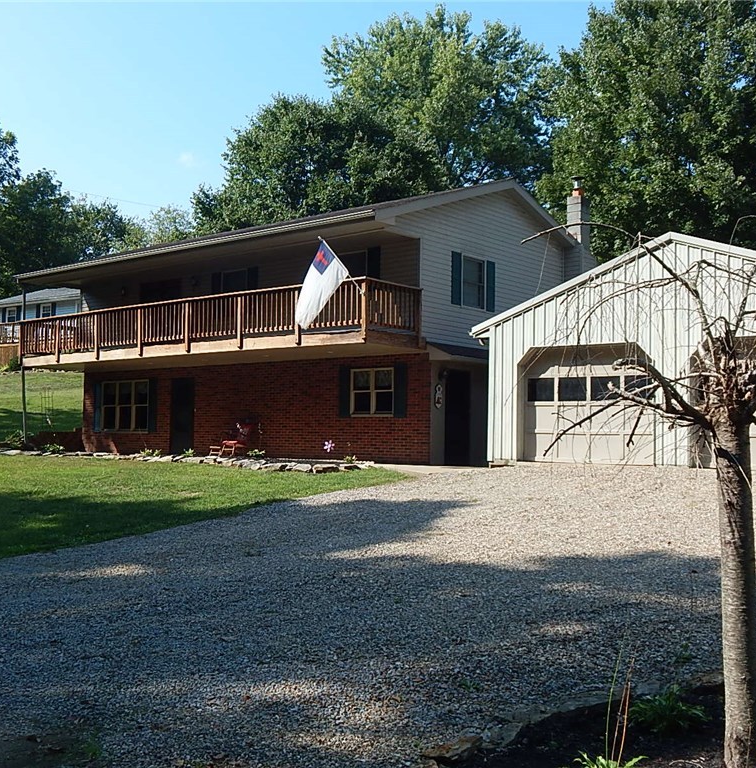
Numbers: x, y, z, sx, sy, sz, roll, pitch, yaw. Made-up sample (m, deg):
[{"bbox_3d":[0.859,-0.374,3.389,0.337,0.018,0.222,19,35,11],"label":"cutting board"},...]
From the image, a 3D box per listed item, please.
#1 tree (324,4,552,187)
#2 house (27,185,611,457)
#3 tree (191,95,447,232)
[{"bbox_3d":[2.837,-8.720,47.438,10.650,18.690,10.700,0,-3,0],"label":"tree"},{"bbox_3d":[-1.954,-1.352,26.174,13.043,6.547,9.084,-2,-3,41],"label":"house"},{"bbox_3d":[-2.427,-5.548,40.288,10.180,12.270,10.000,0,-3,0],"label":"tree"}]

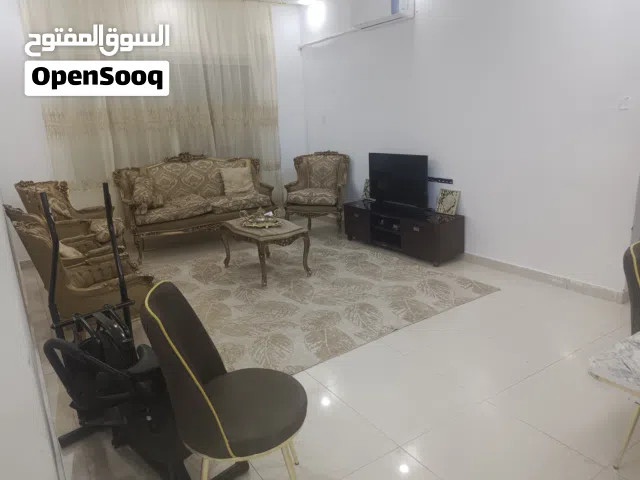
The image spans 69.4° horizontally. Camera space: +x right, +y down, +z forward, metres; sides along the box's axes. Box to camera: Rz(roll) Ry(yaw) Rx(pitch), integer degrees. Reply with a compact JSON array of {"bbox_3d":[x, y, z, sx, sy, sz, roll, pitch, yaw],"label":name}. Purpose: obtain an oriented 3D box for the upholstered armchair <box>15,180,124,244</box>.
[{"bbox_3d":[-2.368,-0.135,4.380,0.680,1.000,0.690,-4,16,-7],"label":"upholstered armchair"}]

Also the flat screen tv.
[{"bbox_3d":[0.838,-0.646,4.995,0.080,0.540,0.880,-13,19,-34],"label":"flat screen tv"}]

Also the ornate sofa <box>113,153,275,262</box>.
[{"bbox_3d":[-1.367,-0.432,5.182,1.680,1.050,0.700,-12,19,-31],"label":"ornate sofa"}]

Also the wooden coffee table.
[{"bbox_3d":[-0.517,0.082,4.372,0.530,0.450,0.830,-13,19,-34],"label":"wooden coffee table"}]

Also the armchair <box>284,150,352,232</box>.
[{"bbox_3d":[0.002,-0.557,5.501,0.690,1.010,0.680,2,17,14],"label":"armchair"}]

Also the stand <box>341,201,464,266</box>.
[{"bbox_3d":[0.844,-0.129,4.952,0.385,0.430,1.330,-14,20,-34],"label":"stand"}]

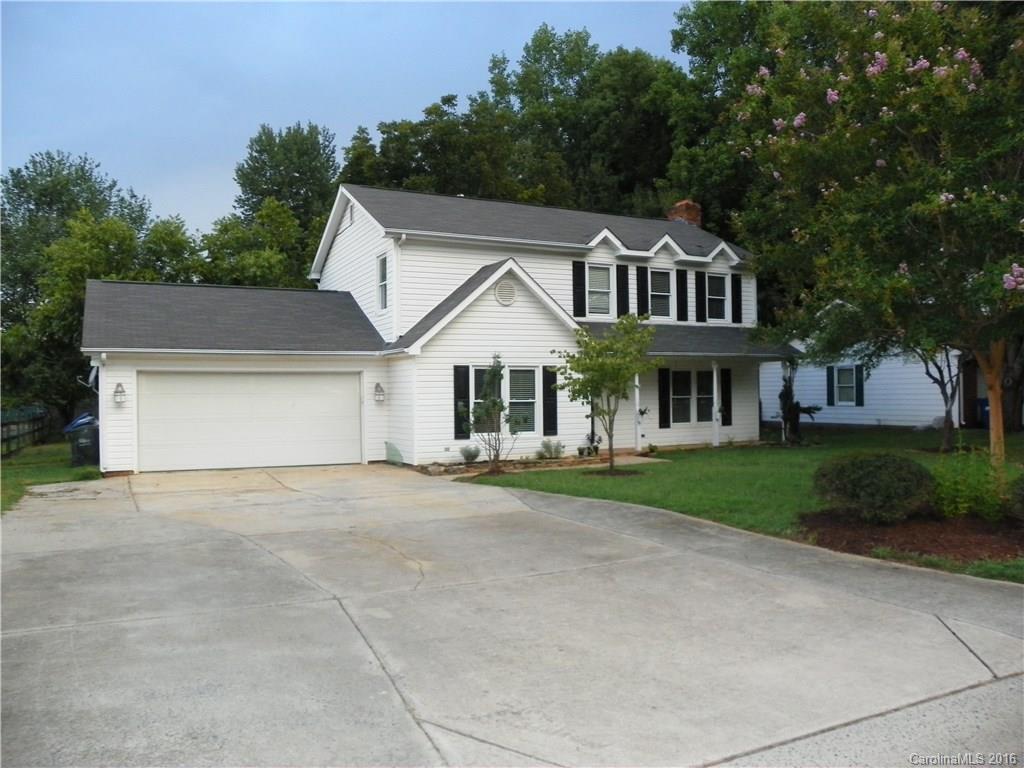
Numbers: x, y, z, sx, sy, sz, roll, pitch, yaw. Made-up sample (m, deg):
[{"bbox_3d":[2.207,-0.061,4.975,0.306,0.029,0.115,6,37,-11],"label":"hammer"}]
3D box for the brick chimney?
[{"bbox_3d":[5.912,-5.664,28.195,0.650,1.030,1.040,0,-1,-26],"label":"brick chimney"}]

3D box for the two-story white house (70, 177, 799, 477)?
[{"bbox_3d":[-1.908,-1.800,23.615,18.210,7.630,9.750,0,-1,-26],"label":"two-story white house"}]

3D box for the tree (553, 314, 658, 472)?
[{"bbox_3d":[1.930,0.175,17.100,2.100,3.250,2.100,0,-1,0],"label":"tree"}]

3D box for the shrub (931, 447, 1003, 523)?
[{"bbox_3d":[5.181,1.158,9.400,0.750,0.820,0.720,0,-1,-26],"label":"shrub"}]

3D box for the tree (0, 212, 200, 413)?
[{"bbox_3d":[-18.292,-2.792,37.000,8.200,9.900,8.000,0,-1,-26],"label":"tree"}]

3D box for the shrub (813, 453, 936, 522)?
[{"bbox_3d":[4.103,1.169,9.400,1.320,0.780,1.280,0,-1,-26],"label":"shrub"}]

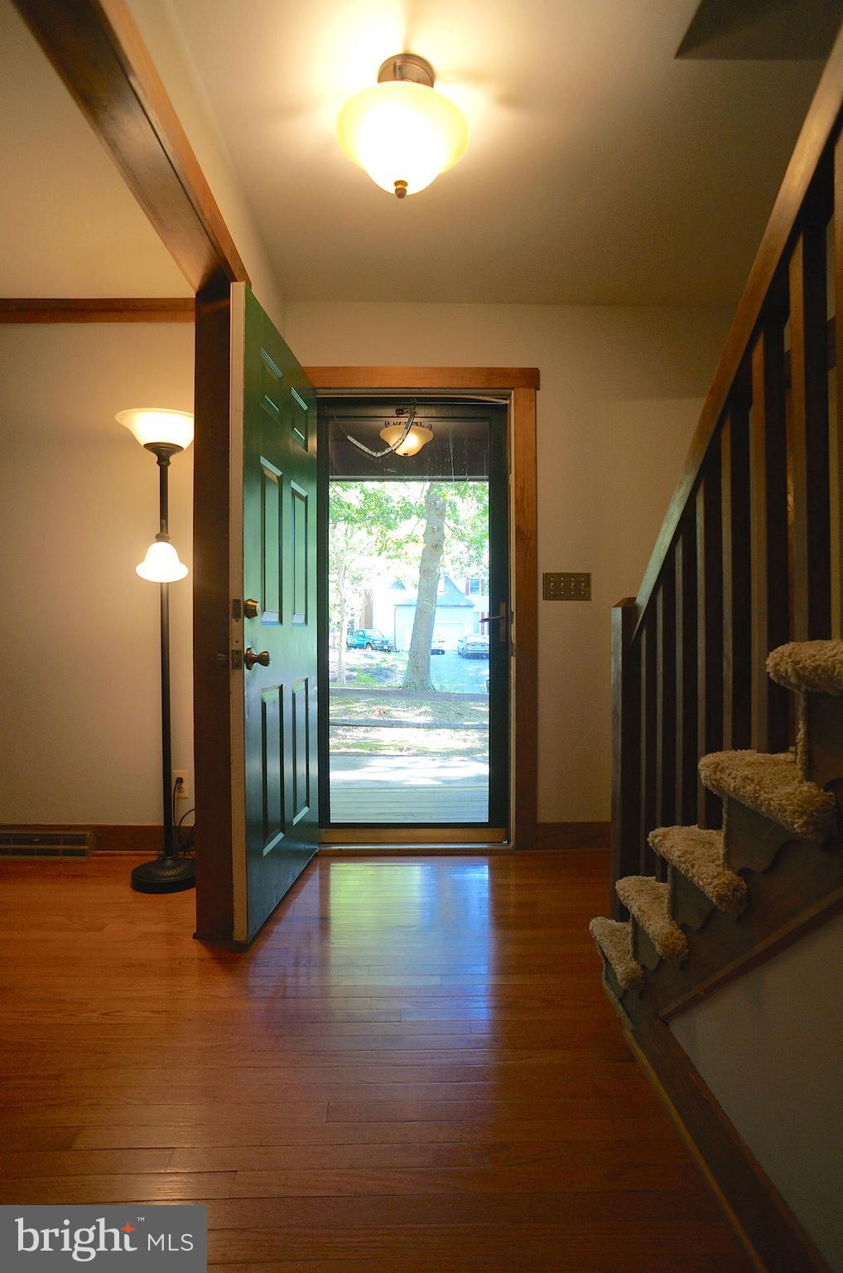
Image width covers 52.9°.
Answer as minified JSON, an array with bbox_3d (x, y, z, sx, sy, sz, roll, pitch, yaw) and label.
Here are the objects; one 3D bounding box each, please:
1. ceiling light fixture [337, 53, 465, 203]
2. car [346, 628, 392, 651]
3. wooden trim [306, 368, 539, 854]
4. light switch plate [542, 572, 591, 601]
[{"bbox_3d":[-0.046,-1.297,2.195,0.343,0.326,0.343,0,0,-1],"label":"ceiling light fixture"},{"bbox_3d":[-3.730,0.270,61.000,1.730,1.630,4.600,0,0,-31],"label":"car"},{"bbox_3d":[-0.037,-0.115,3.765,1.090,2.130,0.140,0,0,-1],"label":"wooden trim"},{"bbox_3d":[0.642,-0.219,3.726,0.212,0.120,0.012,0,0,-1],"label":"light switch plate"}]

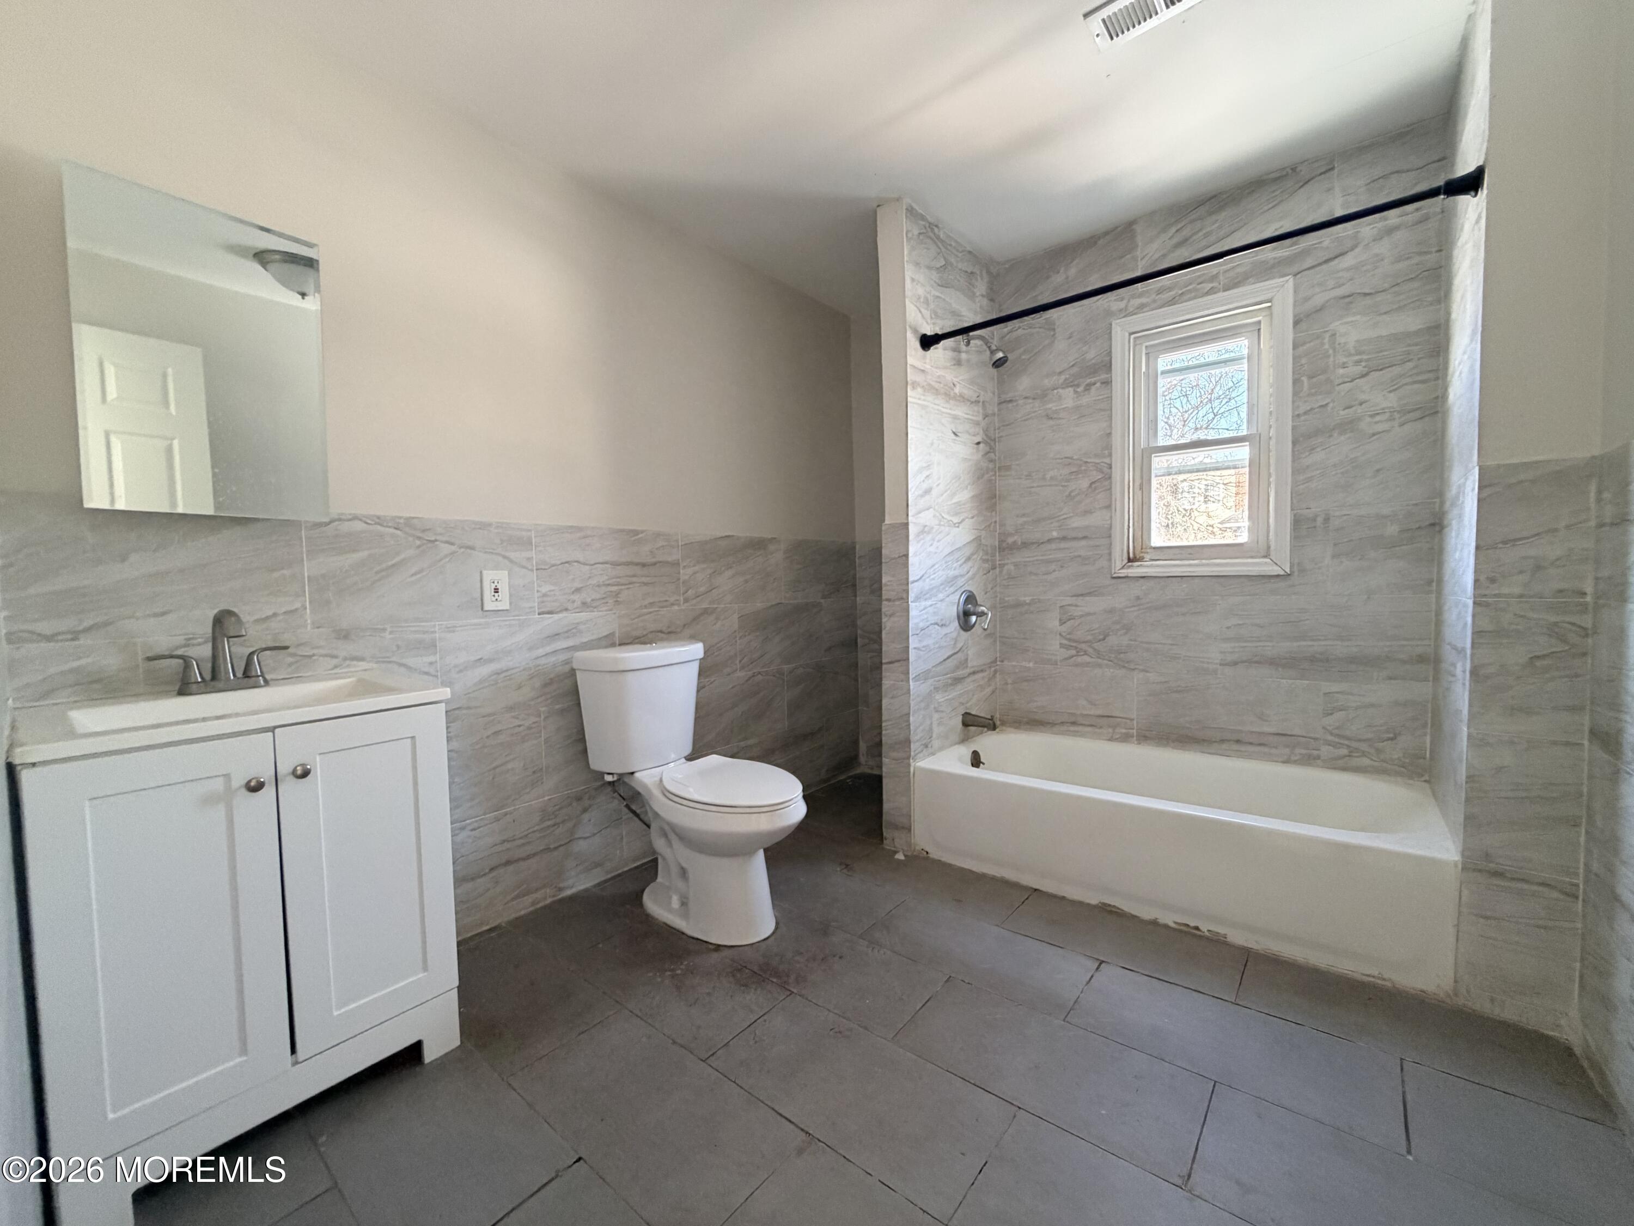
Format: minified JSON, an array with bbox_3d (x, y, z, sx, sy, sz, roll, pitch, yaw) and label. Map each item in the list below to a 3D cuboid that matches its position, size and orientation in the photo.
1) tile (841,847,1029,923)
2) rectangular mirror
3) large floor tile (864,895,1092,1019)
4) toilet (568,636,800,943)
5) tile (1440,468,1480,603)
[{"bbox_3d":[0.409,0.940,2.309,0.609,0.010,0.307,1,3,39],"label":"tile"},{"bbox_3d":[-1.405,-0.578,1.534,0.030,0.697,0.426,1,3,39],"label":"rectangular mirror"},{"bbox_3d":[0.457,0.967,1.897,0.608,0.010,0.311,1,4,39],"label":"large floor tile"},{"bbox_3d":[-0.379,0.548,2.160,0.808,0.817,0.409,1,4,39],"label":"toilet"},{"bbox_3d":[1.713,-0.192,1.767,0.011,0.302,0.607,1,3,39],"label":"tile"}]

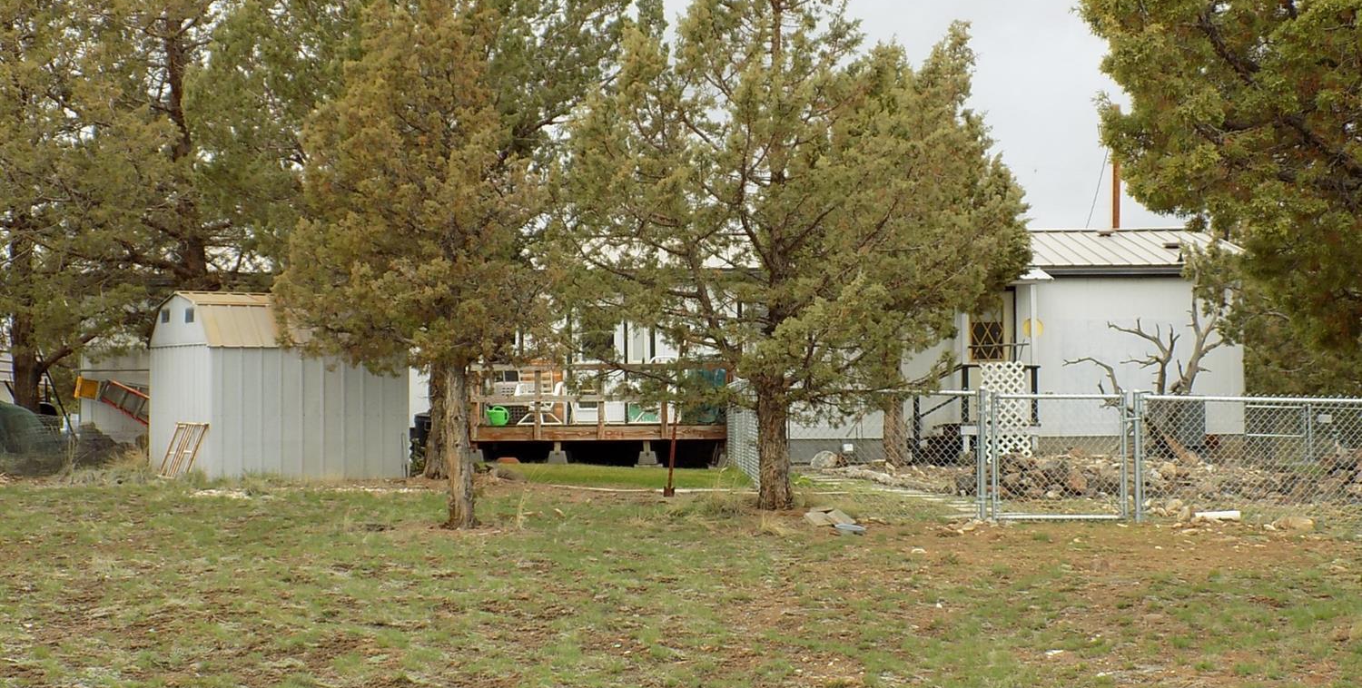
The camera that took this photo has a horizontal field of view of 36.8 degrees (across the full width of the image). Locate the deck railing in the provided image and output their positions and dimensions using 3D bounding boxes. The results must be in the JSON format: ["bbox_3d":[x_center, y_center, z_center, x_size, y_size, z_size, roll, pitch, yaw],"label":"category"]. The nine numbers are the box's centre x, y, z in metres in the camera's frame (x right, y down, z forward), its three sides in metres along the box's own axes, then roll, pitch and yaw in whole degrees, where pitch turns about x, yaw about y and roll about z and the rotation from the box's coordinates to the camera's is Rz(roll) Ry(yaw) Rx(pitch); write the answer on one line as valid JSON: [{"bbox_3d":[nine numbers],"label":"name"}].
[{"bbox_3d":[-1.166,0.837,29.500,3.780,1.120,0.140,0,-1,0],"label":"deck railing"}]

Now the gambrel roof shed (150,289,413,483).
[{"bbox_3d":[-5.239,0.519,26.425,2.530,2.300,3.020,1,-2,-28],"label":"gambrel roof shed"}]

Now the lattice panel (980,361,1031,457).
[{"bbox_3d":[4.609,0.943,29.000,0.630,1.400,0.040,-4,-4,0],"label":"lattice panel"}]

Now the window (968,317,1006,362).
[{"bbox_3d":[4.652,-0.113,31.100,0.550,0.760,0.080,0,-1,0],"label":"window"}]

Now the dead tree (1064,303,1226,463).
[{"bbox_3d":[6.222,0.513,27.400,2.170,2.150,1.600,0,-1,0],"label":"dead tree"}]

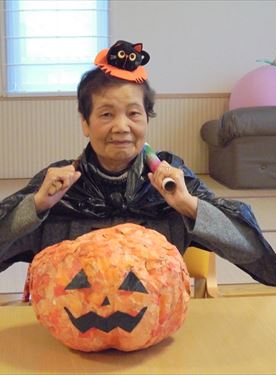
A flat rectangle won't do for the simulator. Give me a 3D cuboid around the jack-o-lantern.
[{"bbox_3d":[-0.052,0.181,1.690,0.296,0.225,0.265,-1,9,-2],"label":"jack-o-lantern"}]

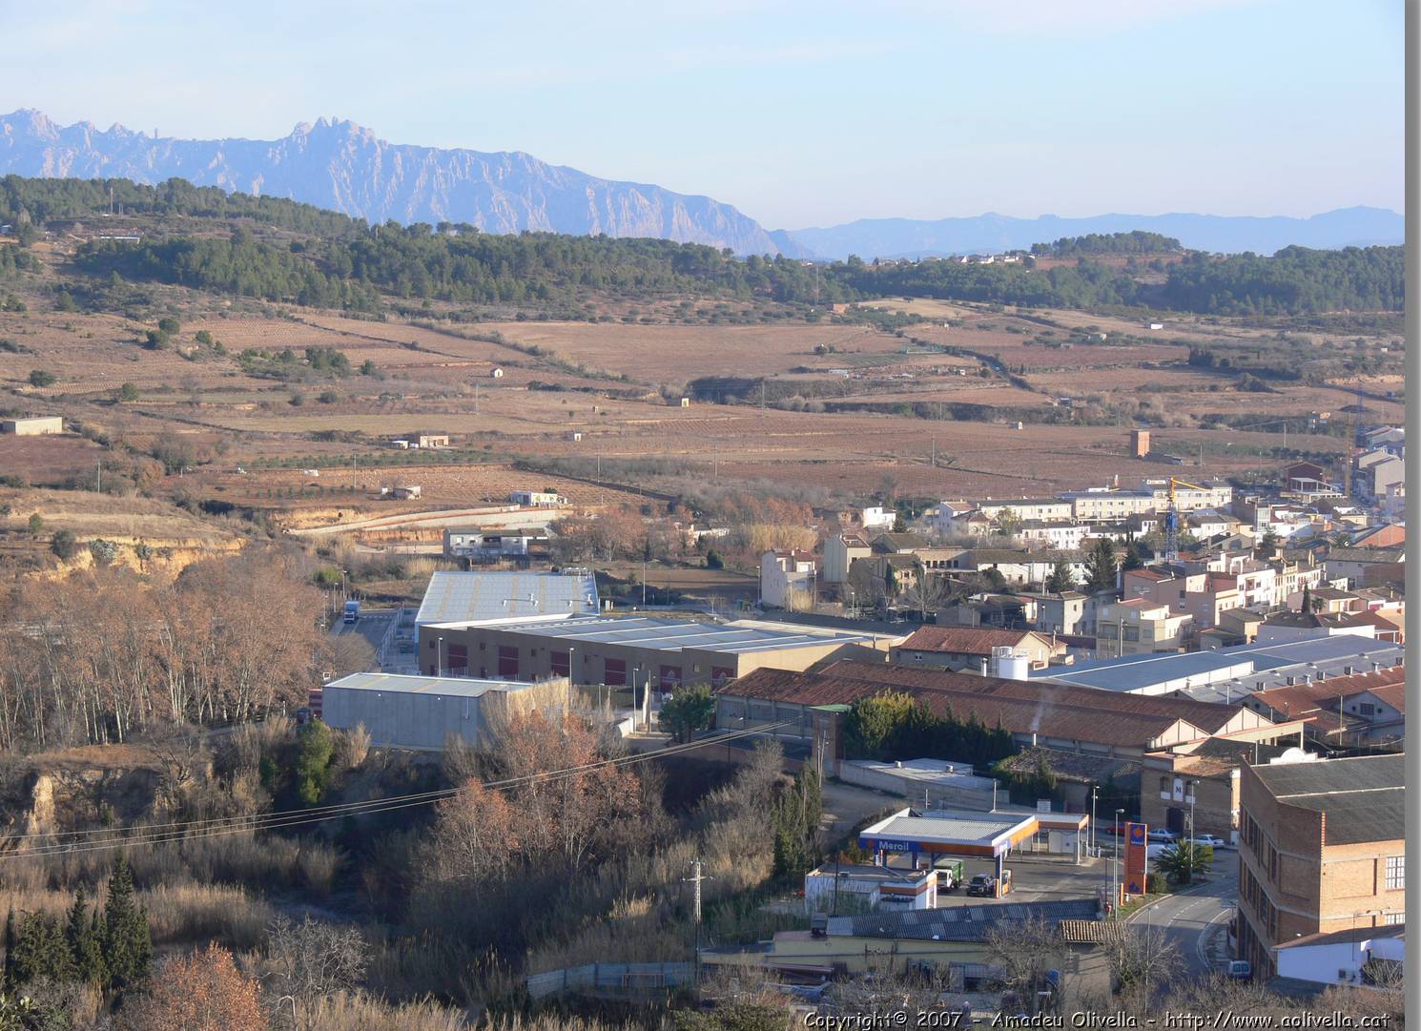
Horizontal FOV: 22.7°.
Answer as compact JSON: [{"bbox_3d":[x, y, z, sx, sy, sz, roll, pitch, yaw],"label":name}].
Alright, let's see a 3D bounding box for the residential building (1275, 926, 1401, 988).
[{"bbox_3d":[54.830,36.350,296.040,11.500,4.400,9.000,3,5,37],"label":"residential building"}]

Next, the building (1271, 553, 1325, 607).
[{"bbox_3d":[119.370,13.870,743.140,10.000,8.800,19.500,3,5,40],"label":"building"}]

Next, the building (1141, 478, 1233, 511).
[{"bbox_3d":[135.455,-5.800,1008.546,25.500,8.800,8.000,-2,4,-24],"label":"building"}]

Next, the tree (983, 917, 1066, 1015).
[{"bbox_3d":[23.480,33.680,264.740,5.800,7.000,5.800,0,4,0],"label":"tree"}]

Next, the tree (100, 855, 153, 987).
[{"bbox_3d":[-44.987,31.336,271.673,3.600,10.400,3.600,0,4,0],"label":"tree"}]

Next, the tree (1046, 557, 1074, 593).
[{"bbox_3d":[75.910,12.950,767.450,5.600,8.000,5.600,0,4,0],"label":"tree"}]

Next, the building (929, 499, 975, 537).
[{"bbox_3d":[61.070,1.340,885.180,7.800,8.700,7.800,-3,5,-40],"label":"building"}]

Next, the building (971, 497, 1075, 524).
[{"bbox_3d":[86.855,-1.230,988.722,28.000,6.800,8.000,-1,4,-22],"label":"building"}]

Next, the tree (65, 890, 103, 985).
[{"bbox_3d":[-51.360,34.630,290.000,3.100,7.800,3.100,0,4,0],"label":"tree"}]

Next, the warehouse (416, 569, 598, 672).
[{"bbox_3d":[-36.870,19.263,655.820,31.700,8.000,97.000,0,4,-3],"label":"warehouse"}]

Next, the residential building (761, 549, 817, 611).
[{"bbox_3d":[16.700,13.070,729.930,7.200,11.200,13.500,-1,4,-19],"label":"residential building"}]

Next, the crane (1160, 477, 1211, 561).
[{"bbox_3d":[108.270,2.910,803.390,4.000,21.500,34.000,0,4,-7],"label":"crane"}]

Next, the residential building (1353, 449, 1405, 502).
[{"bbox_3d":[188.651,-11.000,991.961,12.500,13.500,10.500,-2,4,-25],"label":"residential building"}]

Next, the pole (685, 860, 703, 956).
[{"bbox_3d":[-1.291,33.492,297.708,1.800,9.300,0.450,-2,4,-33],"label":"pole"}]

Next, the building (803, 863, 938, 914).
[{"bbox_3d":[16.460,38.310,358.530,12.100,3.800,7.200,2,4,23],"label":"building"}]

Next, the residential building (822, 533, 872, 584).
[{"bbox_3d":[29.556,9.024,756.053,5.600,10.000,11.500,-1,4,-22],"label":"residential building"}]

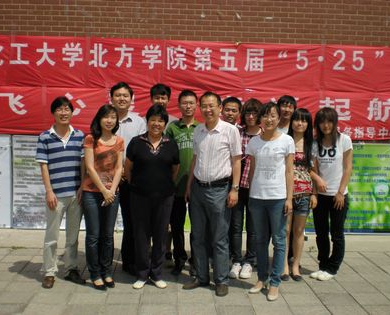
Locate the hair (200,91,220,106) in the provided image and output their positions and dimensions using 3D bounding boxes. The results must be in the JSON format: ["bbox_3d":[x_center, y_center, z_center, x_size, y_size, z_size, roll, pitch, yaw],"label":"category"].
[{"bbox_3d":[0.136,-0.508,4.680,0.180,0.165,0.200,2,5,6],"label":"hair"}]

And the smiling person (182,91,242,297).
[{"bbox_3d":[0.159,0.298,4.725,0.510,1.745,0.350,2,5,10],"label":"smiling person"}]

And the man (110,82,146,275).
[{"bbox_3d":[-0.666,0.212,5.152,0.490,1.800,0.310,1,5,-6],"label":"man"}]

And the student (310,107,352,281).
[{"bbox_3d":[1.300,0.343,5.083,0.430,1.630,0.300,3,5,17],"label":"student"}]

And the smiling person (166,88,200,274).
[{"bbox_3d":[-0.092,0.242,5.166,0.470,1.768,0.300,1,5,0],"label":"smiling person"}]

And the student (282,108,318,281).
[{"bbox_3d":[0.983,0.350,5.049,0.410,1.610,0.290,1,5,3],"label":"student"}]

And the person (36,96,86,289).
[{"bbox_3d":[-1.199,0.300,4.777,0.460,1.673,0.330,0,5,-10],"label":"person"}]

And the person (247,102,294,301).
[{"bbox_3d":[0.656,0.361,4.636,0.430,1.650,0.330,2,5,10],"label":"person"}]

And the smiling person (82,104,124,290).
[{"bbox_3d":[-0.820,0.343,4.736,0.400,1.610,0.310,0,5,-14],"label":"smiling person"}]

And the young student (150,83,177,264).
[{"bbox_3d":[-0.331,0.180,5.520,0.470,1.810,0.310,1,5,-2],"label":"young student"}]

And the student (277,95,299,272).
[{"bbox_3d":[0.928,0.255,5.386,0.470,1.746,0.320,2,5,8],"label":"student"}]

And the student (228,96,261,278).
[{"bbox_3d":[0.502,0.296,5.101,0.440,1.697,0.300,2,5,5],"label":"student"}]

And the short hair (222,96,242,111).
[{"bbox_3d":[0.355,-0.511,5.150,0.190,0.150,0.210,2,5,8],"label":"short hair"}]

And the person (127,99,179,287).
[{"bbox_3d":[-0.375,0.345,4.772,0.490,1.621,0.310,1,5,-3],"label":"person"}]

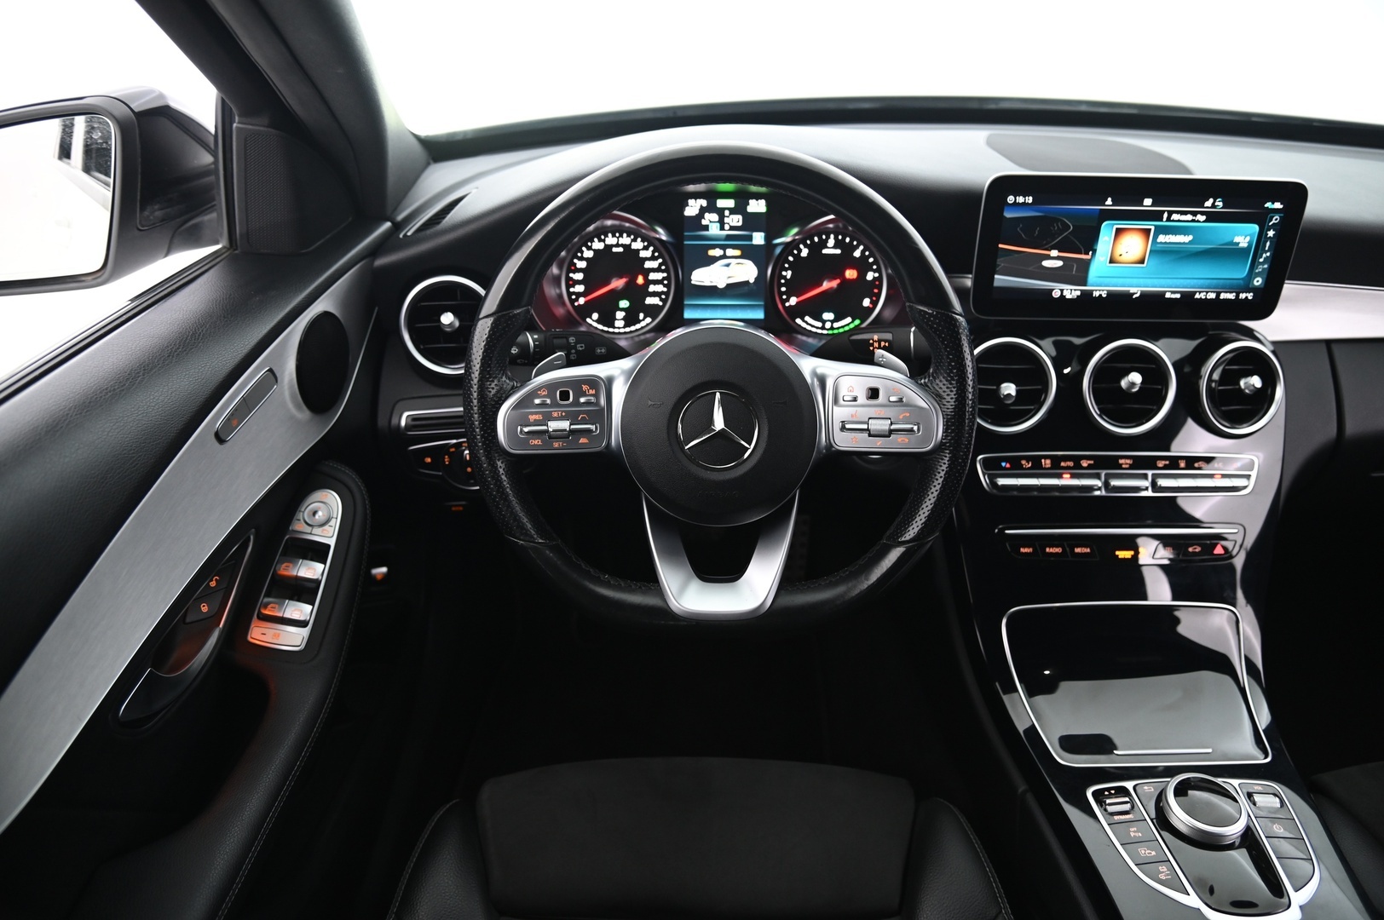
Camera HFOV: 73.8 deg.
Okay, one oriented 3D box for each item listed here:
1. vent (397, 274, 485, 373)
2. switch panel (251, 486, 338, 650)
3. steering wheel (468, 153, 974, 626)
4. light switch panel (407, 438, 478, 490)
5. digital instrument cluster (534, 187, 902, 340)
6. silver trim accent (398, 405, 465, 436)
[{"bbox_3d":[-0.223,-0.128,0.865,0.090,0.090,0.040,1,14,2],"label":"vent"},{"bbox_3d":[-0.323,0.092,0.761,0.047,0.022,0.145,3,54,-5],"label":"switch panel"},{"bbox_3d":[0.021,-0.056,0.700,0.375,0.357,0.085,1,2,2],"label":"steering wheel"},{"bbox_3d":[-0.220,0.003,0.890,0.100,0.050,0.035,1,11,2],"label":"light switch panel"},{"bbox_3d":[0.024,-0.185,0.865,0.338,0.148,0.060,1,11,2],"label":"digital instrument cluster"},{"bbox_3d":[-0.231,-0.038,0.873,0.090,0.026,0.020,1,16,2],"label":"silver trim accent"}]

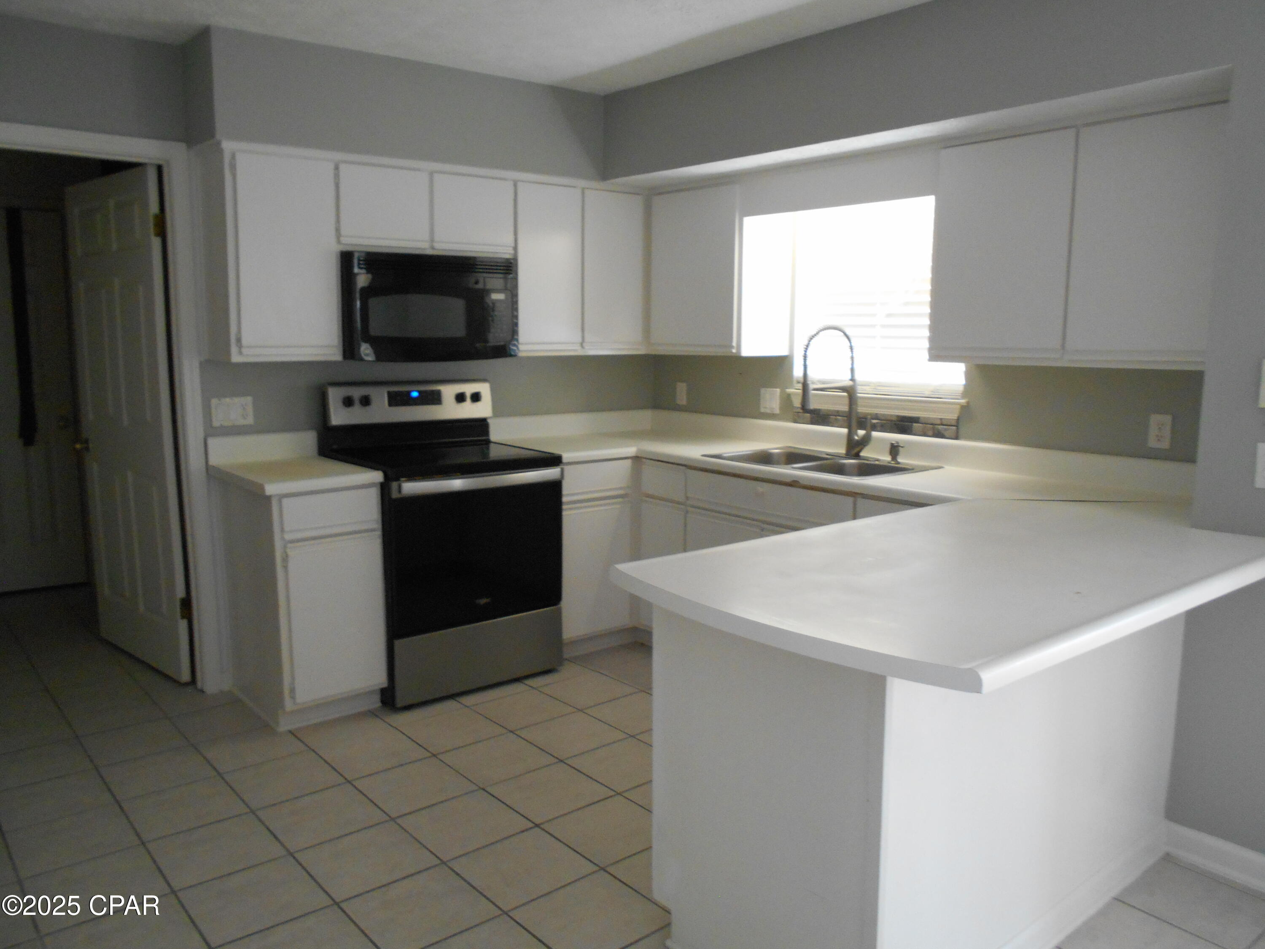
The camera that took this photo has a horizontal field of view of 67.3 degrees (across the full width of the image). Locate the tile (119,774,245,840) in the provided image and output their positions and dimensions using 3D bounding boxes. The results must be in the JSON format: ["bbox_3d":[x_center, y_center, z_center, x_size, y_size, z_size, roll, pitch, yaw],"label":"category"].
[{"bbox_3d":[-1.355,1.011,2.878,0.299,0.010,0.299,-6,11,-40],"label":"tile"}]

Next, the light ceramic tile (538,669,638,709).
[{"bbox_3d":[-0.186,0.887,3.878,0.304,0.010,0.304,-6,11,-40],"label":"light ceramic tile"}]

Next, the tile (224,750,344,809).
[{"bbox_3d":[-1.128,0.991,3.086,0.304,0.010,0.304,-6,11,-40],"label":"tile"}]

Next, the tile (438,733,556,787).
[{"bbox_3d":[-0.459,0.969,3.232,0.299,0.010,0.299,-6,11,-40],"label":"tile"}]

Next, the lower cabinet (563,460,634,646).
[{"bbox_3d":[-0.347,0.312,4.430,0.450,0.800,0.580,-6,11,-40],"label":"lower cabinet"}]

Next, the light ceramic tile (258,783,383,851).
[{"bbox_3d":[-0.930,1.027,2.854,0.304,0.010,0.304,-6,11,-40],"label":"light ceramic tile"}]

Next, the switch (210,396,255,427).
[{"bbox_3d":[-1.563,-0.246,3.721,0.162,0.114,0.009,-6,11,-40],"label":"switch"}]

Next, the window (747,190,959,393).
[{"bbox_3d":[1.020,-0.754,4.032,0.100,0.815,0.910,-6,11,-40],"label":"window"}]

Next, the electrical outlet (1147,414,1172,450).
[{"bbox_3d":[1.766,-0.143,3.181,0.009,0.114,0.070,-6,11,-40],"label":"electrical outlet"}]

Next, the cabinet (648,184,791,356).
[{"bbox_3d":[0.399,-0.939,4.461,0.335,0.762,0.641,-6,11,-40],"label":"cabinet"}]

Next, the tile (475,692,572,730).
[{"bbox_3d":[-0.423,0.908,3.657,0.299,0.010,0.299,-6,11,-40],"label":"tile"}]

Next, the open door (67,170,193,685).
[{"bbox_3d":[-2.114,-0.205,3.968,0.880,2.030,0.037,7,11,41],"label":"open door"}]

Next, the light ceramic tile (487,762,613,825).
[{"bbox_3d":[-0.254,0.997,2.976,0.300,0.010,0.300,-6,10,-40],"label":"light ceramic tile"}]

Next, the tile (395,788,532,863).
[{"bbox_3d":[-0.496,1.030,2.807,0.299,0.010,0.299,-6,11,-40],"label":"tile"}]

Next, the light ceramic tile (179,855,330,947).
[{"bbox_3d":[-0.962,1.081,2.417,0.299,0.010,0.299,-6,11,-40],"label":"light ceramic tile"}]

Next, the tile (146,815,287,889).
[{"bbox_3d":[-1.159,1.046,2.647,0.299,0.010,0.299,-6,11,-40],"label":"tile"}]

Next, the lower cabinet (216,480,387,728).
[{"bbox_3d":[-1.279,0.453,3.670,0.405,0.872,0.600,-6,11,-40],"label":"lower cabinet"}]

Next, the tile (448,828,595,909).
[{"bbox_3d":[-0.292,1.055,2.551,0.300,0.010,0.300,-6,10,-40],"label":"tile"}]

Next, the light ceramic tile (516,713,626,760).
[{"bbox_3d":[-0.215,0.938,3.409,0.300,0.010,0.300,-6,10,-40],"label":"light ceramic tile"}]

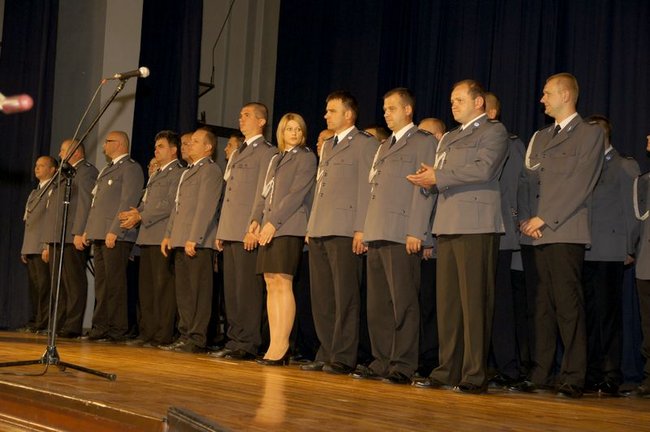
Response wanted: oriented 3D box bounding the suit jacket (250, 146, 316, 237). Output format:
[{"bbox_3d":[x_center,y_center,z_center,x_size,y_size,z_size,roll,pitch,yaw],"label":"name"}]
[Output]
[{"bbox_3d":[-0.291,-0.154,8.430,0.320,0.630,0.450,6,-4,-38],"label":"suit jacket"}]

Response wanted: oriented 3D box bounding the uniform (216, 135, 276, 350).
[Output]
[{"bbox_3d":[-0.575,0.219,8.820,0.330,1.560,0.510,6,-4,-36],"label":"uniform"}]

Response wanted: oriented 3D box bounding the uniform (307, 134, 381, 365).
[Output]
[{"bbox_3d":[0.111,0.210,7.880,0.330,1.540,0.520,5,-4,-32],"label":"uniform"}]

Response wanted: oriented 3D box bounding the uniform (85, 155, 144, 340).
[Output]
[{"bbox_3d":[-1.817,0.275,10.420,0.350,1.560,0.530,6,-4,-37],"label":"uniform"}]

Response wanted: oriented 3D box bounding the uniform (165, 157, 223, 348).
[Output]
[{"bbox_3d":[-1.049,0.293,9.620,0.340,1.510,0.510,6,-4,-36],"label":"uniform"}]

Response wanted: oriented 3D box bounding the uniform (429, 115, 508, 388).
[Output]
[{"bbox_3d":[0.815,0.208,6.900,0.360,1.530,0.530,5,-4,-33],"label":"uniform"}]

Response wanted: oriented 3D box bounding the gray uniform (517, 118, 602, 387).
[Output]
[{"bbox_3d":[1.350,0.209,6.920,0.370,1.540,0.530,5,-4,-32],"label":"gray uniform"}]

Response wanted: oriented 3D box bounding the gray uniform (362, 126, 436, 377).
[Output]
[{"bbox_3d":[0.447,0.213,7.310,0.330,1.510,0.510,5,-4,-32],"label":"gray uniform"}]

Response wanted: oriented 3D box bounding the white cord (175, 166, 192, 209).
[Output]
[{"bbox_3d":[-1.130,-0.226,9.650,0.100,0.360,0.140,6,-4,-36],"label":"white cord"}]

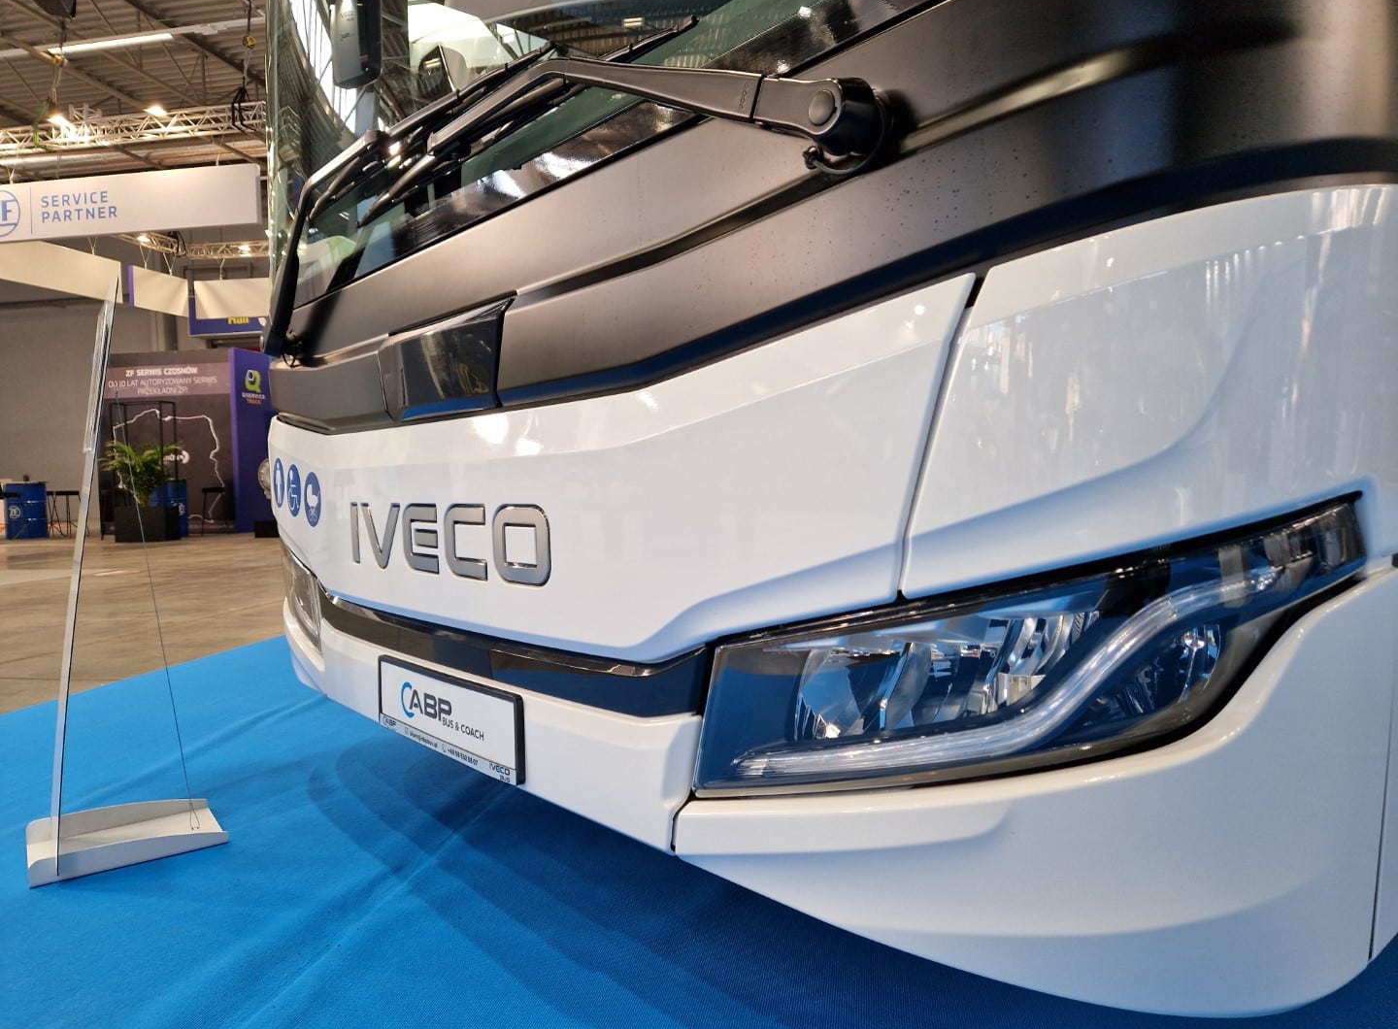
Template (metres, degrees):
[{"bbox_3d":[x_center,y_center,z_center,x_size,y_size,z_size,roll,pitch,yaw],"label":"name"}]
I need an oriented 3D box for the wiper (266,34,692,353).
[{"bbox_3d":[-0.531,-0.579,1.759,0.170,0.390,1.620,-3,3,-41],"label":"wiper"}]

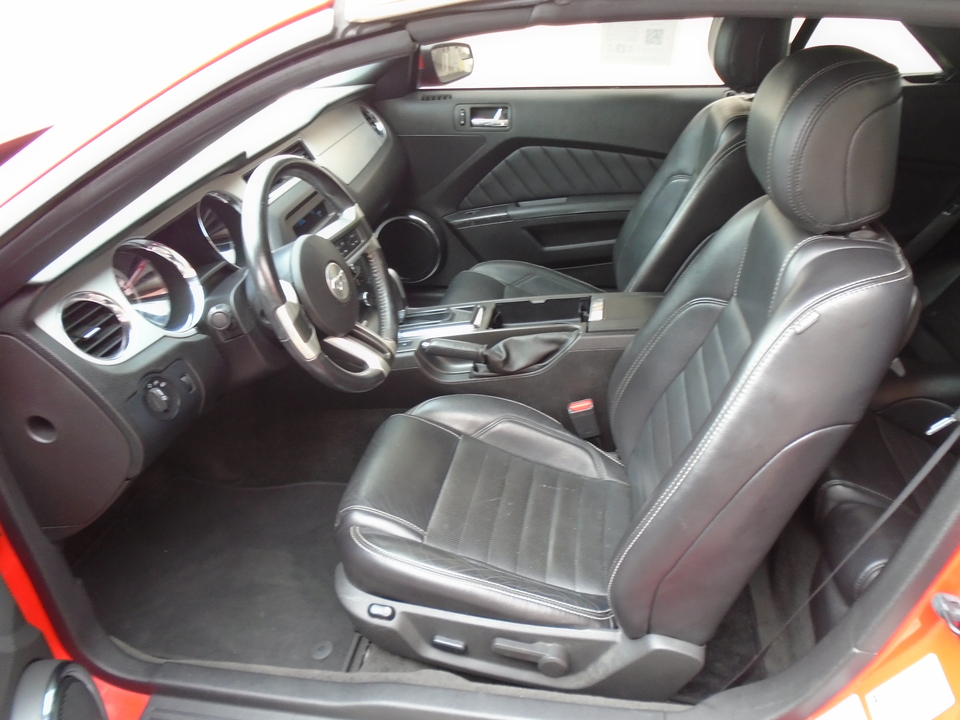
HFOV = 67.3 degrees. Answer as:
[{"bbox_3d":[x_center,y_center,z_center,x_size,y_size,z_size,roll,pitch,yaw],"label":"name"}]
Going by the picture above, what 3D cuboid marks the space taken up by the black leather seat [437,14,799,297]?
[{"bbox_3d":[0.285,-0.356,1.752,0.820,0.930,0.530,3,30,10],"label":"black leather seat"}]

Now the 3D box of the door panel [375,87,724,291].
[{"bbox_3d":[0.206,-0.463,2.088,1.170,0.630,0.130,3,30,10],"label":"door panel"}]

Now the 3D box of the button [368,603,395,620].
[{"bbox_3d":[-0.144,0.370,1.070,0.037,0.024,0.013,3,30,10],"label":"button"}]

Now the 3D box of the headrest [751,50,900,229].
[{"bbox_3d":[0.407,-0.286,0.902,0.150,0.195,0.265,3,30,10],"label":"headrest"}]

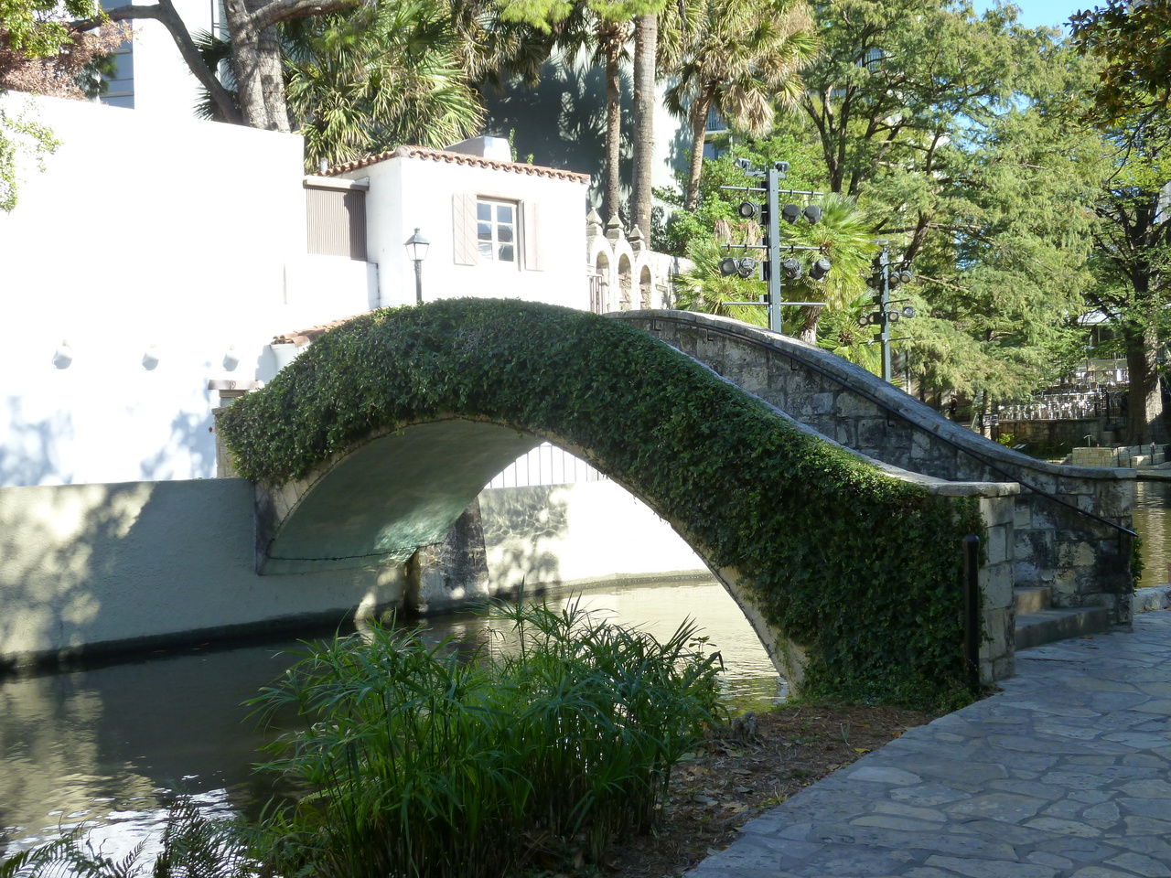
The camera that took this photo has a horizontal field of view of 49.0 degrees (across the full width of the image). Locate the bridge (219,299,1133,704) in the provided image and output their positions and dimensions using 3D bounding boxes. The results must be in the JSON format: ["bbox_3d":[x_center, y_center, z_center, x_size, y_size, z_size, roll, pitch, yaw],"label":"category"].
[{"bbox_3d":[0.006,0.175,12.130,2.700,2.860,10.200,-2,1,-41],"label":"bridge"}]

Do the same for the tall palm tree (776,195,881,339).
[{"bbox_3d":[5.057,-2.599,26.960,2.300,5.100,2.300,-1,1,11],"label":"tall palm tree"}]

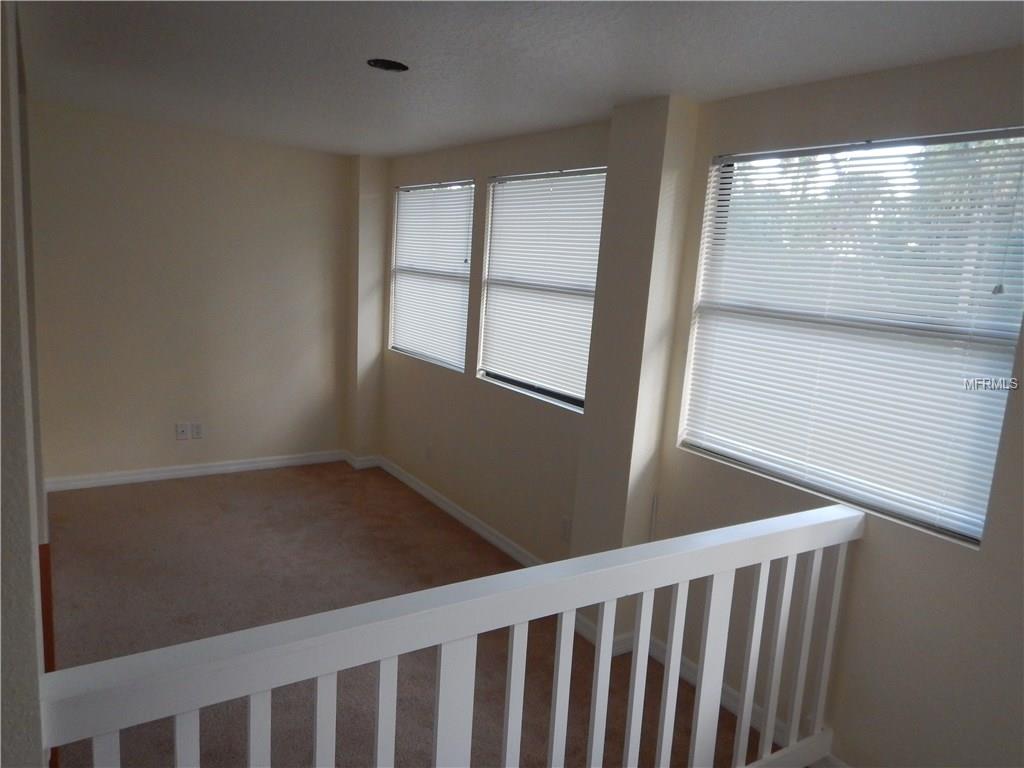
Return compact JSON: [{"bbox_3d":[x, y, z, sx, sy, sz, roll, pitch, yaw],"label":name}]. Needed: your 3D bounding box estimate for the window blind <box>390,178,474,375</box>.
[{"bbox_3d":[-0.539,-0.741,4.777,0.045,1.156,1.037,-3,12,-35],"label":"window blind"}]

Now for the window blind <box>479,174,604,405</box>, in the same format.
[{"bbox_3d":[0.141,-0.544,3.836,0.045,1.128,0.983,-3,12,-35],"label":"window blind"}]

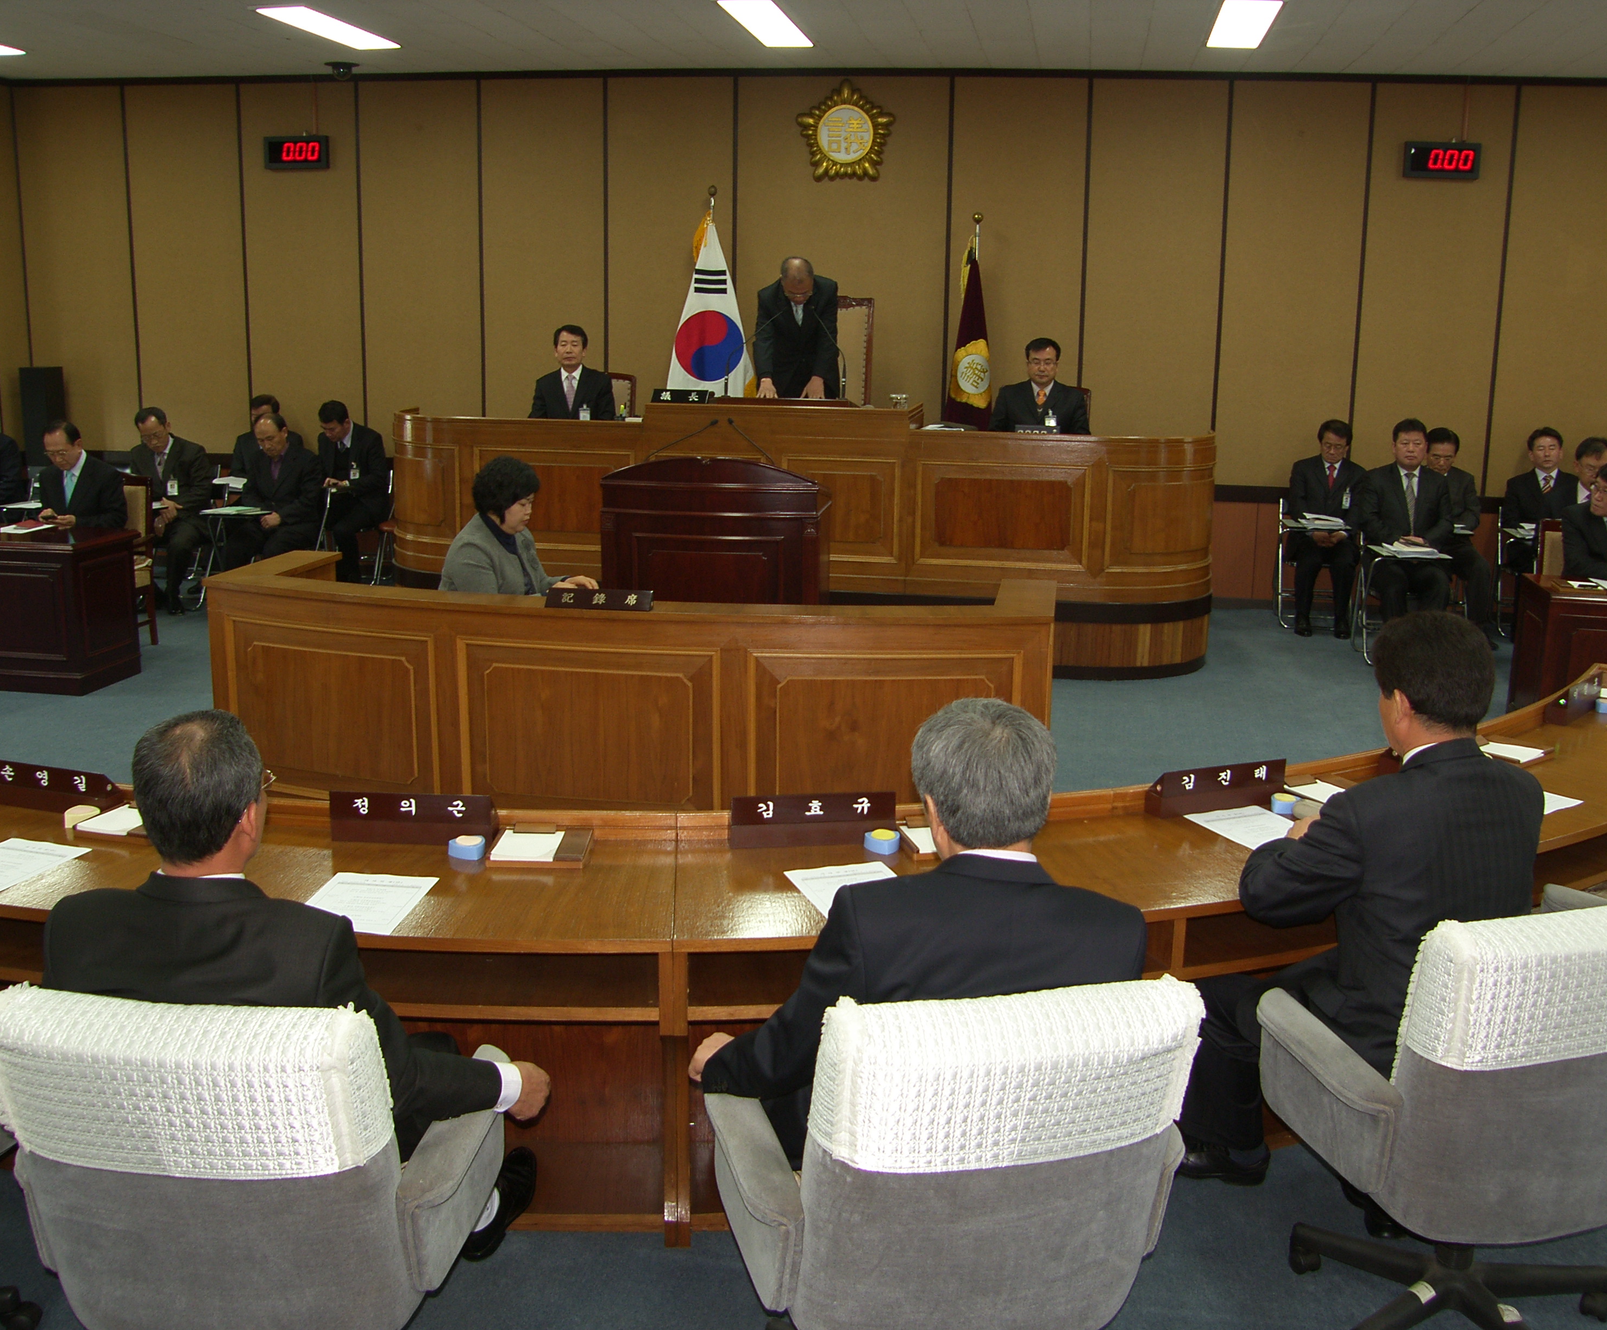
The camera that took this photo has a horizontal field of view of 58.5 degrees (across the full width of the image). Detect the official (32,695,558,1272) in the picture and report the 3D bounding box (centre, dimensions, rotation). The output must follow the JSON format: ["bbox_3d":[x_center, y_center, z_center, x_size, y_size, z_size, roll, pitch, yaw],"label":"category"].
[{"bbox_3d":[-0.647,0.581,2.234,0.560,1.210,0.840,4,14,12],"label":"official"}]

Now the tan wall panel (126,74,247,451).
[{"bbox_3d":[-4.386,-2.793,10.234,0.852,2.533,0.040,3,13,7],"label":"tan wall panel"}]

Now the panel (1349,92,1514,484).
[{"bbox_3d":[3.991,-2.371,9.112,0.863,2.554,0.050,3,12,7],"label":"panel"}]

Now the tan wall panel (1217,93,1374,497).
[{"bbox_3d":[3.130,-2.422,9.207,0.860,2.554,0.050,3,12,7],"label":"tan wall panel"}]

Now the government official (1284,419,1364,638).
[{"bbox_3d":[3.323,-0.914,9.142,0.520,1.296,0.740,3,12,7],"label":"government official"}]

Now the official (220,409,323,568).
[{"bbox_3d":[-2.918,-0.824,8.094,0.560,1.190,0.760,3,13,7],"label":"official"}]

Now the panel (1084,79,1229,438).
[{"bbox_3d":[2.261,-2.472,9.309,0.862,2.554,0.050,3,12,7],"label":"panel"}]

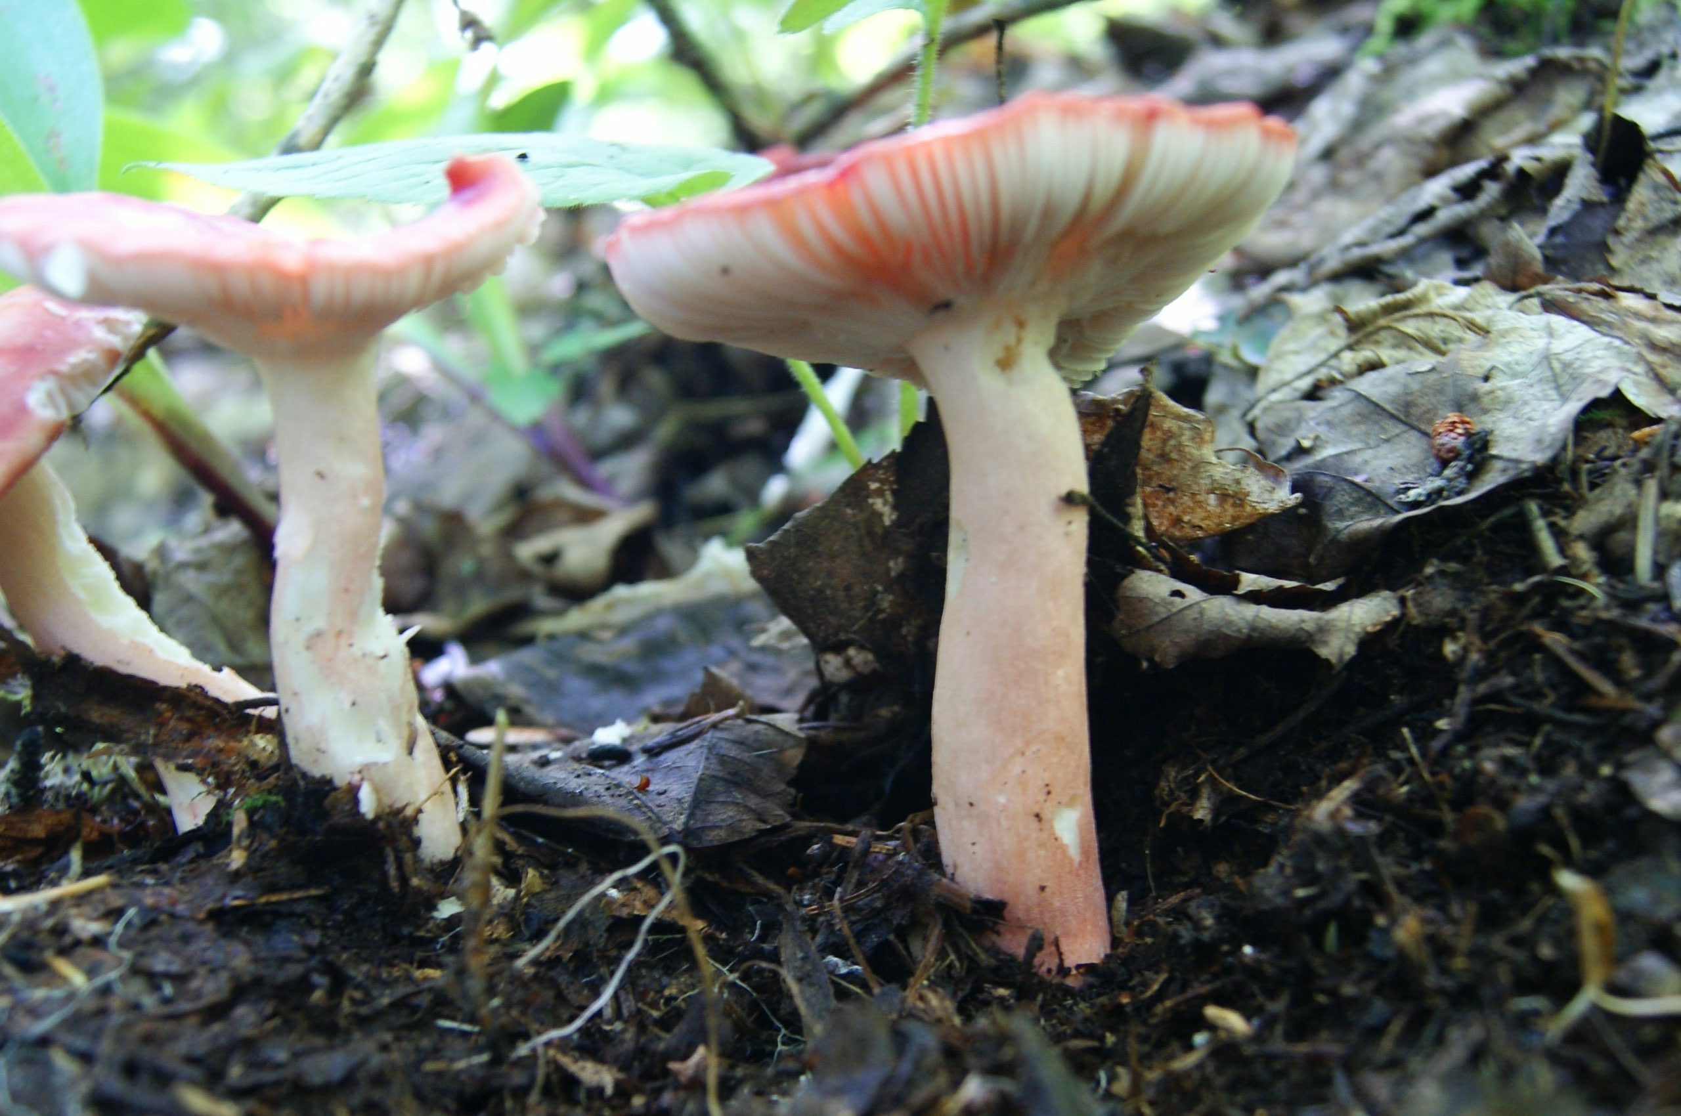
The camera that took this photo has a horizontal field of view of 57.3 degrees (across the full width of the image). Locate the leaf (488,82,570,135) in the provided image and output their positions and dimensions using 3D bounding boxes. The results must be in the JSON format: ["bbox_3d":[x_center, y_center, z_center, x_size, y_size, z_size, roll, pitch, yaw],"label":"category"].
[{"bbox_3d":[-0.091,-0.129,0.450,0.028,0.020,0.025,0,7,0],"label":"leaf"}]

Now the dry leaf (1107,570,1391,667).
[{"bbox_3d":[0.069,0.010,0.255,0.048,0.016,0.027,0,7,0],"label":"dry leaf"}]

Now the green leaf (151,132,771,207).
[{"bbox_3d":[-0.072,-0.073,0.290,0.119,0.013,0.042,0,23,0],"label":"green leaf"}]

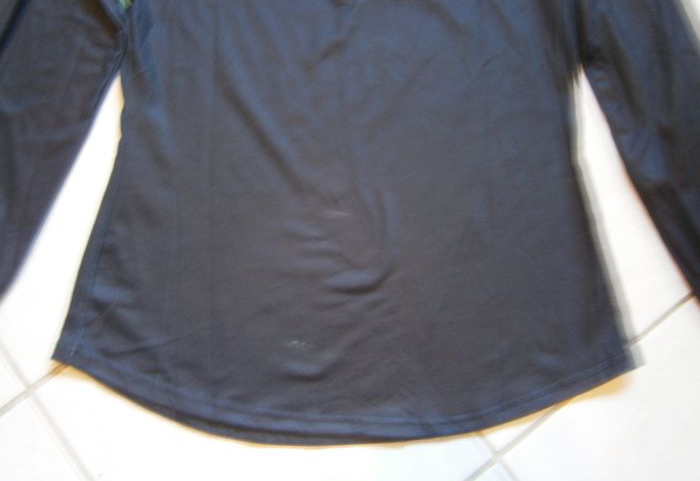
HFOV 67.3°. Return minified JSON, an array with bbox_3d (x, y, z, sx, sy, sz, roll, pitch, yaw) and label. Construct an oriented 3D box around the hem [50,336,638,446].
[{"bbox_3d":[-0.004,0.132,0.462,0.522,0.020,0.092,0,81,0],"label":"hem"}]

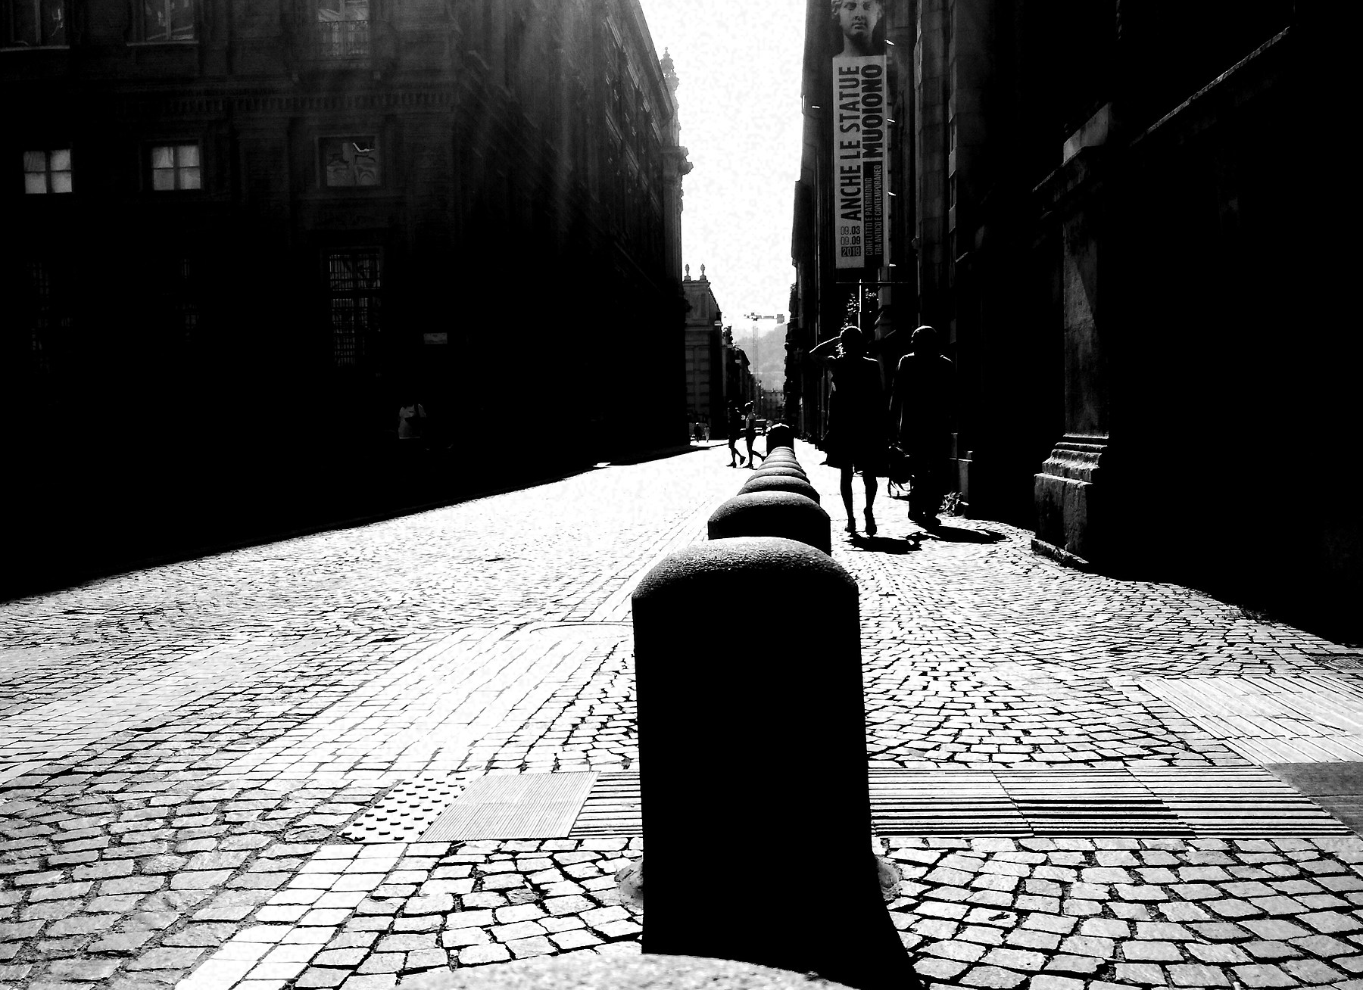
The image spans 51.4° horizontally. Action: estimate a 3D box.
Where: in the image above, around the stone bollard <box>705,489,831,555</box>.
[{"bbox_3d":[0.296,0.289,4.660,0.410,0.605,0.410,-1,2,4],"label":"stone bollard"}]

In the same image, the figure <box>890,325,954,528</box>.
[{"bbox_3d":[2.020,-0.572,11.900,0.540,1.690,0.420,-1,2,4],"label":"figure"}]

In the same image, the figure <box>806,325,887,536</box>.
[{"bbox_3d":[1.322,-0.512,11.300,0.590,1.670,0.430,-1,2,4],"label":"figure"}]

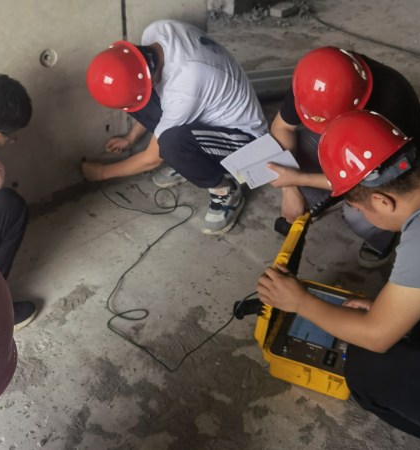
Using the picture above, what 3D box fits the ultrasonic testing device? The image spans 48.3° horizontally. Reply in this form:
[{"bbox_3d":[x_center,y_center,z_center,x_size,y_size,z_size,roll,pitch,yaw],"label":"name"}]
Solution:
[{"bbox_3d":[0.324,0.243,1.437,0.357,0.390,0.358,14,41,17],"label":"ultrasonic testing device"}]

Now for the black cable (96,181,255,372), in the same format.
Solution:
[{"bbox_3d":[-0.202,0.041,1.763,0.433,0.300,1.150,-8,39,-10],"label":"black cable"}]

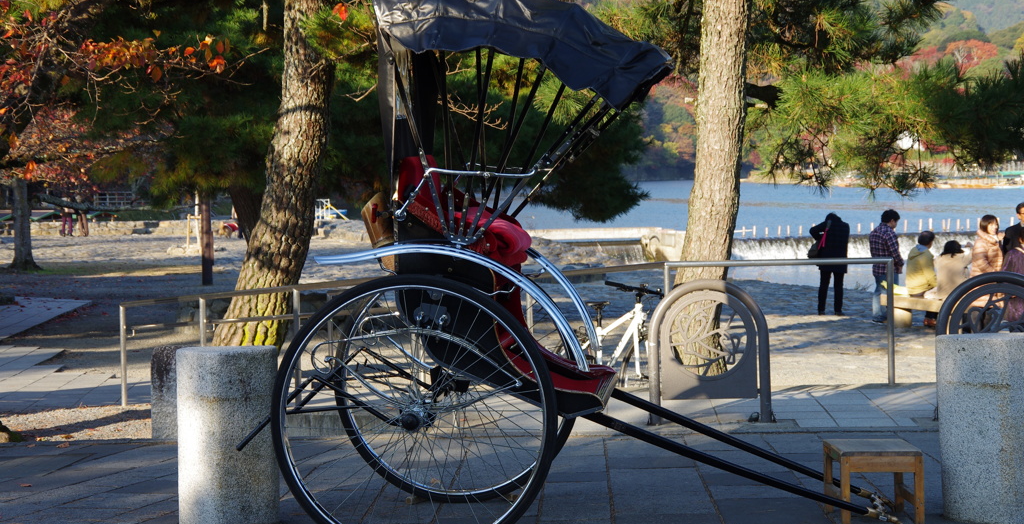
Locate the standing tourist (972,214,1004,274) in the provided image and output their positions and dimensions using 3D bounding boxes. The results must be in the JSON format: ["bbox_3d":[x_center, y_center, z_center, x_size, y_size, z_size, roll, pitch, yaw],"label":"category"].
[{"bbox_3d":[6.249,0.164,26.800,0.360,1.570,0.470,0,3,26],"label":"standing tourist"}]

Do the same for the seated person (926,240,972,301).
[{"bbox_3d":[5.782,0.301,26.700,0.720,1.200,0.500,-2,3,-31],"label":"seated person"}]

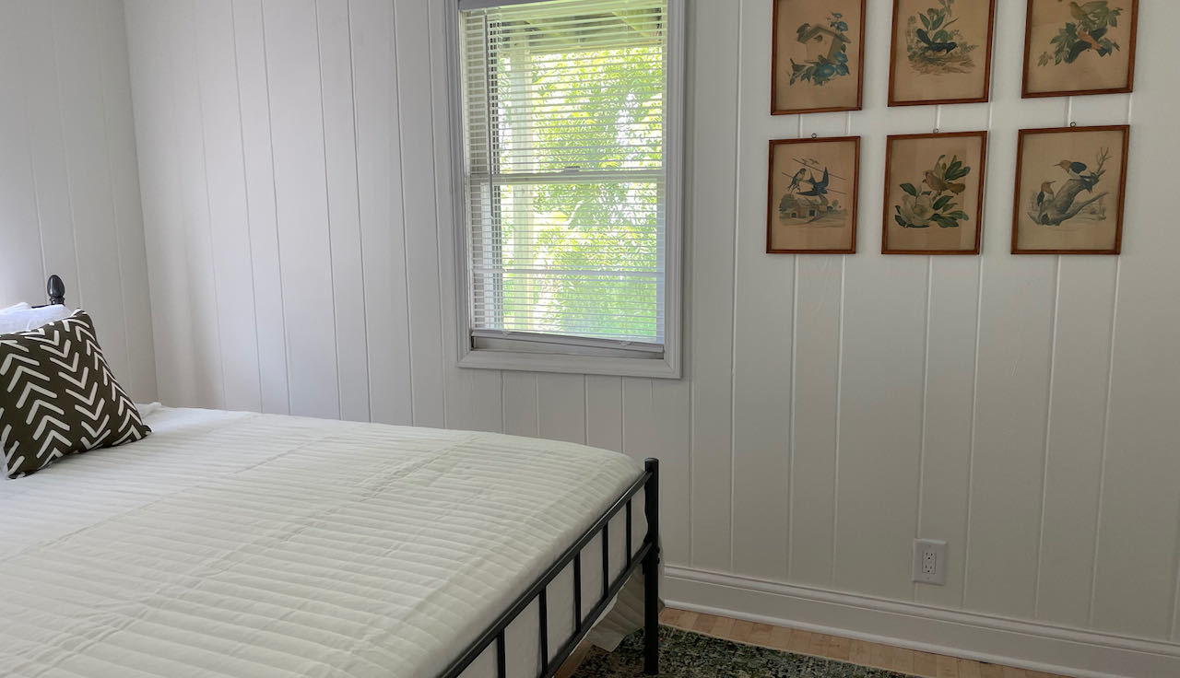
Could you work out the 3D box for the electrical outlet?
[{"bbox_3d":[0.945,0.620,2.464,0.081,0.124,0.008,3,9,21],"label":"electrical outlet"}]

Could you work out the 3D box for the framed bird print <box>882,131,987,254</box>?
[{"bbox_3d":[0.898,-0.377,2.319,0.239,0.310,0.018,3,9,21],"label":"framed bird print"}]

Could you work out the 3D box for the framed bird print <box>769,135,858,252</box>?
[{"bbox_3d":[0.611,-0.390,2.430,0.240,0.310,0.018,3,9,21],"label":"framed bird print"}]

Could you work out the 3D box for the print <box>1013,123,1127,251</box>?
[{"bbox_3d":[1.191,-0.366,2.205,0.242,0.310,0.018,3,9,21],"label":"print"}]

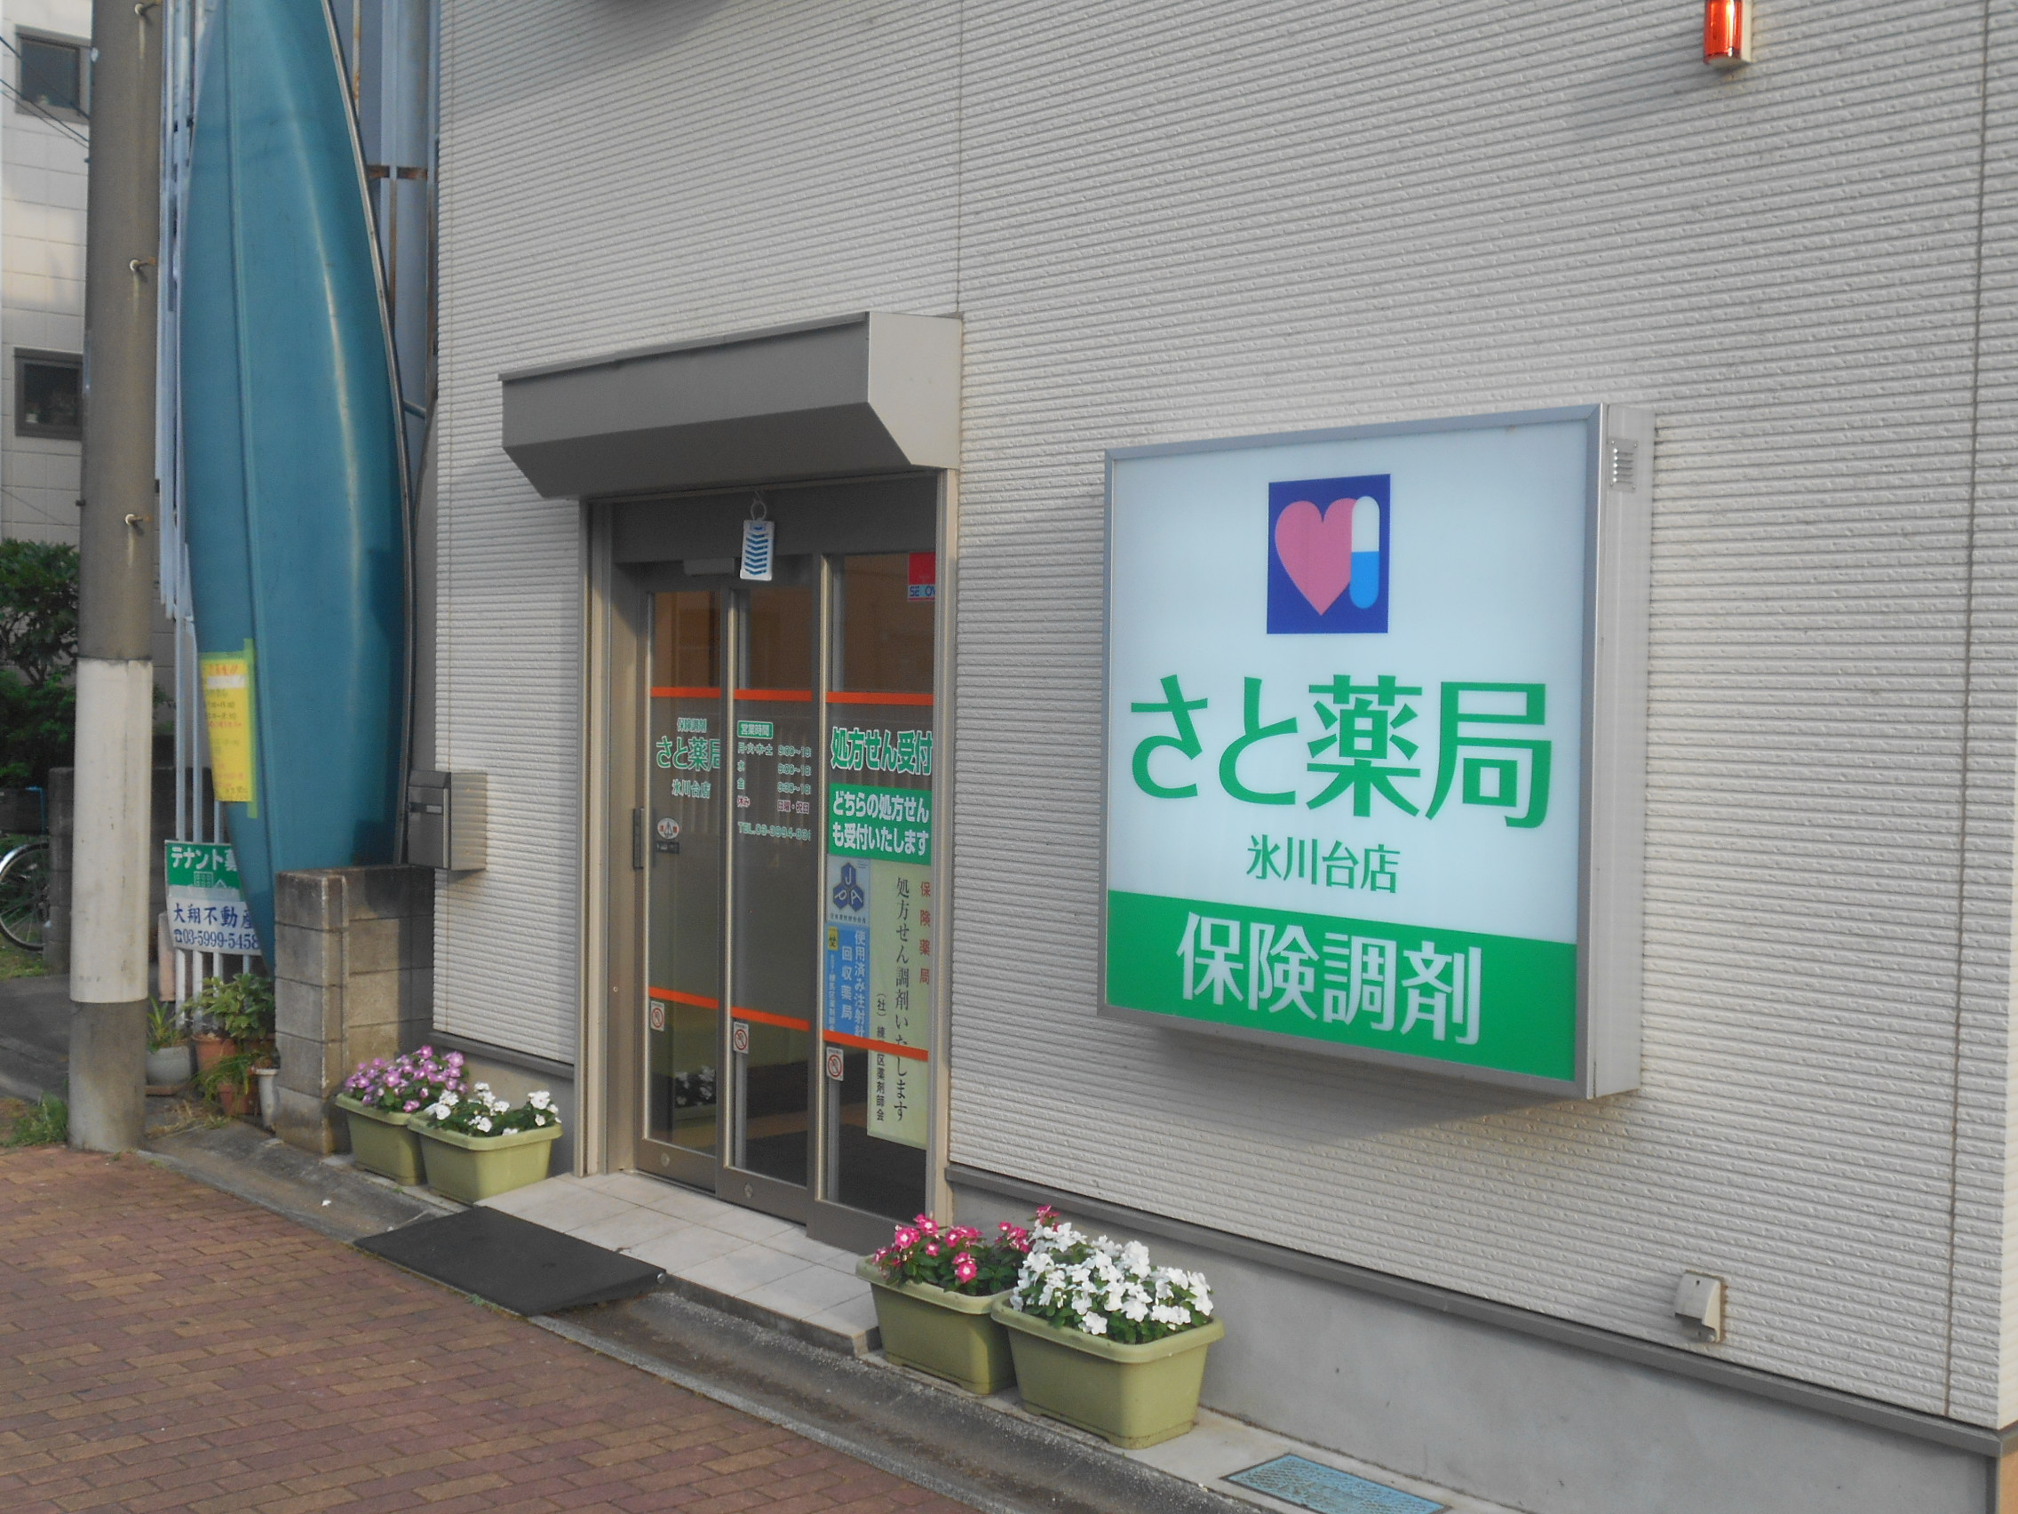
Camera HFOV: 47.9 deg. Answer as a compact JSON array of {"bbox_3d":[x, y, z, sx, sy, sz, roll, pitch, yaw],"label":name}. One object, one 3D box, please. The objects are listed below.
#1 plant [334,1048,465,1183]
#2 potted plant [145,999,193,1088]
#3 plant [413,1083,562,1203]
[{"bbox_3d":[-2.088,1.230,7.900,0.326,0.430,0.518,-1,3,-42],"label":"plant"},{"bbox_3d":[-3.496,1.181,9.380,0.260,0.385,0.260,-1,3,-42],"label":"potted plant"},{"bbox_3d":[-1.729,1.271,7.513,0.326,0.385,0.518,-1,3,-42],"label":"plant"}]

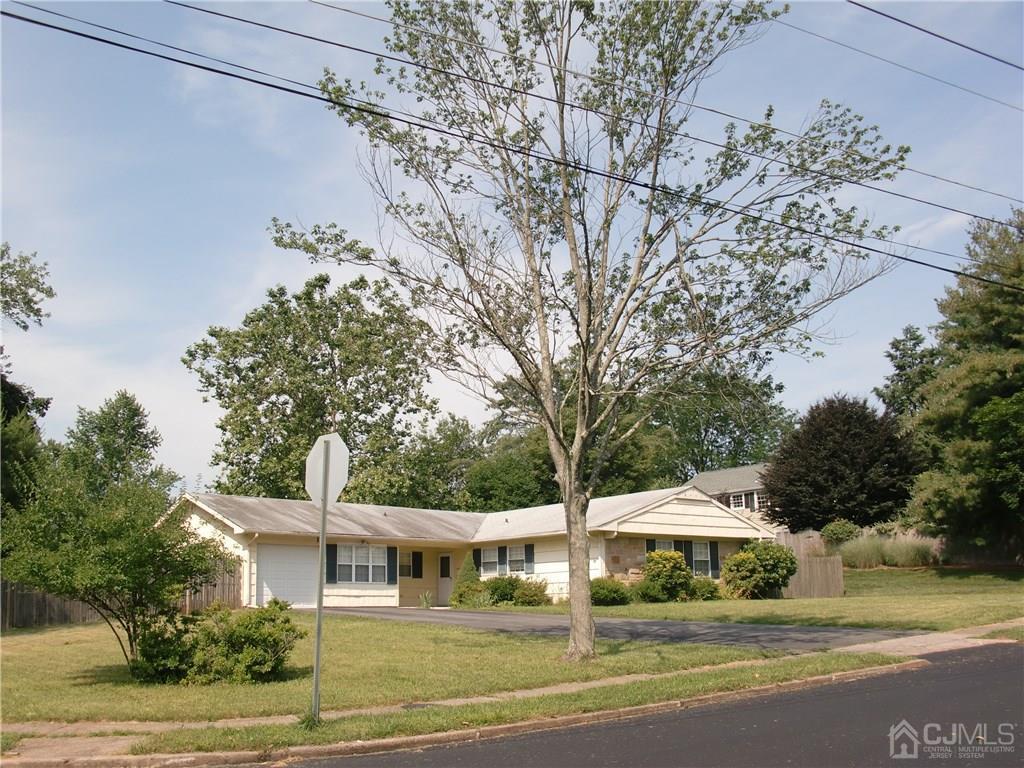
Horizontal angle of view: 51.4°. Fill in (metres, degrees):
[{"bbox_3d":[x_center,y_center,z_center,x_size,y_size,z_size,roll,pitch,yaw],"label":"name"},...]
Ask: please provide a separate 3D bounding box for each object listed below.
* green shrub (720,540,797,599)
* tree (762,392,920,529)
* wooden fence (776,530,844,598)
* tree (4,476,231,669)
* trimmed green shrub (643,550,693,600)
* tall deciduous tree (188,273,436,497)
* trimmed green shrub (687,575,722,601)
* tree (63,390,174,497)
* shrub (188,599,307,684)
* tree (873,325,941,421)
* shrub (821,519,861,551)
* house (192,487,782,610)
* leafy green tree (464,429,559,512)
[{"bbox_3d":[8.964,6.789,38.800,2.580,2.070,2.300,-3,-12,13],"label":"green shrub"},{"bbox_3d":[16.736,4.881,53.108,7.810,8.895,7.600,-1,-12,0],"label":"tree"},{"bbox_3d":[13.195,7.995,47.000,3.860,2.860,0.300,8,-14,-33],"label":"wooden fence"},{"bbox_3d":[-6.322,3.118,17.300,3.130,2.970,3.300,4,-13,-20],"label":"tree"},{"bbox_3d":[5.397,6.608,36.689,1.723,1.726,1.600,-1,-12,0],"label":"trimmed green shrub"},{"bbox_3d":[-9.450,2.951,51.000,10.830,15.250,11.000,2,-12,-11],"label":"tall deciduous tree"},{"bbox_3d":[6.794,7.188,37.600,1.210,0.890,1.150,-2,-12,10],"label":"trimmed green shrub"},{"bbox_3d":[-20.697,6.253,54.979,6.300,12.091,6.000,-1,-12,0],"label":"tree"},{"bbox_3d":[-3.932,3.826,15.900,1.620,1.210,1.700,3,-12,-13],"label":"shrub"},{"bbox_3d":[26.166,3.911,68.629,5.800,16.040,5.800,-1,-12,0],"label":"tree"},{"bbox_3d":[17.884,8.313,58.000,1.960,1.860,2.100,-4,-13,17],"label":"shrub"},{"bbox_3d":[-2.324,6.595,41.990,19.067,4.279,16.890,9,-16,-39],"label":"house"},{"bbox_3d":[0.043,7.177,57.782,5.800,9.657,5.800,-1,-12,0],"label":"leafy green tree"}]

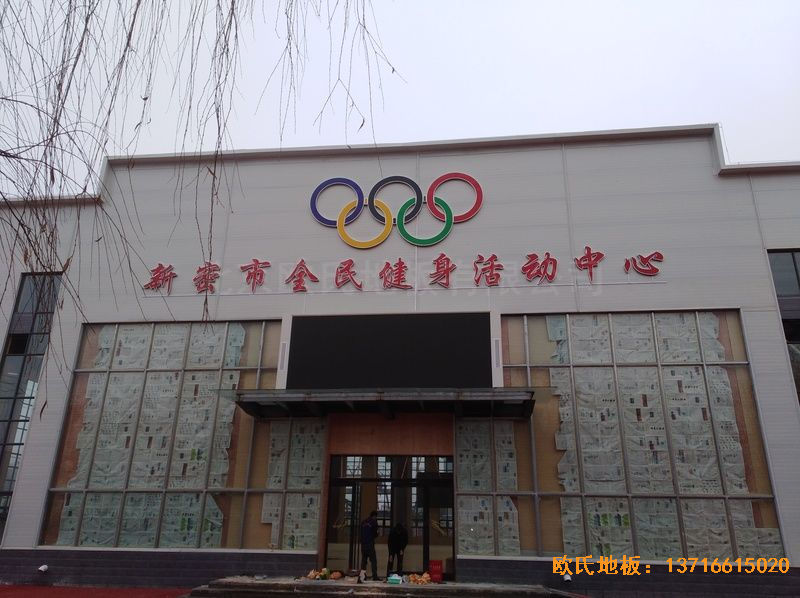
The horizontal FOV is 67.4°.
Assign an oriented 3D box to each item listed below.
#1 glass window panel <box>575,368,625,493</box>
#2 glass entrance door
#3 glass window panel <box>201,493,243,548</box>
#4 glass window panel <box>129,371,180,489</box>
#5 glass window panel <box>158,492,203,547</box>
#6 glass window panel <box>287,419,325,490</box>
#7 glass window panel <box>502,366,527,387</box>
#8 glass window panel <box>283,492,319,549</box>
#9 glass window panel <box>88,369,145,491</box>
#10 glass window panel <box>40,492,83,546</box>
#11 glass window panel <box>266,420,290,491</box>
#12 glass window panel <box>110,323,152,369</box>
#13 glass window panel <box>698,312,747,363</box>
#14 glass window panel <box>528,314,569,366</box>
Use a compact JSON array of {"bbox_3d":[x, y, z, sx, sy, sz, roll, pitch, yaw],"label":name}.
[{"bbox_3d":[5.162,3.336,15.524,1.092,3.303,0.060,-1,-20,6],"label":"glass window panel"},{"bbox_3d":[-0.254,5.872,16.388,3.458,3.107,0.120,-1,-20,6],"label":"glass entrance door"},{"bbox_3d":[-4.584,5.729,15.597,1.086,1.355,0.050,-1,-20,6],"label":"glass window panel"},{"bbox_3d":[-7.165,3.789,17.574,1.129,3.400,0.080,-1,-20,6],"label":"glass window panel"},{"bbox_3d":[-5.701,5.756,15.714,1.065,1.355,0.050,-1,-20,6],"label":"glass window panel"},{"bbox_3d":[-2.539,4.110,16.167,0.954,2.068,0.060,-1,-20,6],"label":"glass window panel"},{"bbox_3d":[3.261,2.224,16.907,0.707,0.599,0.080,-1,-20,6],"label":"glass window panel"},{"bbox_3d":[-2.565,5.761,15.561,0.954,1.389,0.060,-1,-20,6],"label":"glass window panel"},{"bbox_3d":[-8.165,3.732,17.319,1.068,3.310,0.080,-1,-20,6],"label":"glass window panel"},{"bbox_3d":[-9.328,6.023,16.607,1.034,1.360,0.080,-1,-20,6],"label":"glass window panel"},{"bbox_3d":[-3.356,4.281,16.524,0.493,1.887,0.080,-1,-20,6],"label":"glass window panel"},{"bbox_3d":[-7.972,1.427,17.811,1.114,1.412,0.060,-1,-20,6],"label":"glass window panel"},{"bbox_3d":[8.508,1.016,15.853,1.051,1.392,0.050,-1,-20,6],"label":"glass window panel"},{"bbox_3d":[4.159,1.149,16.769,1.087,1.399,0.080,-1,-20,6],"label":"glass window panel"}]

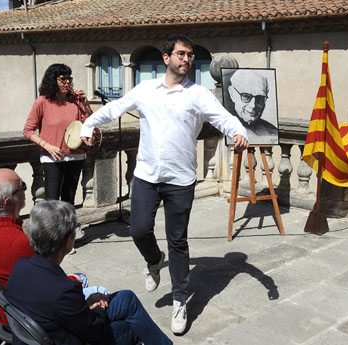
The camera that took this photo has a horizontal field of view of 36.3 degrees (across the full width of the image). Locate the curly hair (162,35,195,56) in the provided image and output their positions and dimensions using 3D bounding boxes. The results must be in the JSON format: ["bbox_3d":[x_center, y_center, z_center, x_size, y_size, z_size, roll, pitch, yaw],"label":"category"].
[{"bbox_3d":[0.024,-0.745,3.181,0.180,0.150,0.210,-5,10,-26],"label":"curly hair"}]

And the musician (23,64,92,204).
[{"bbox_3d":[-1.036,-0.100,4.768,0.520,1.680,0.420,-7,12,-36],"label":"musician"}]

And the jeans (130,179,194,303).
[{"bbox_3d":[-0.074,0.410,3.403,0.400,0.860,0.420,1,9,6],"label":"jeans"}]

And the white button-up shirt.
[{"bbox_3d":[-0.058,-0.237,3.235,0.980,0.670,0.420,1,9,6],"label":"white button-up shirt"}]

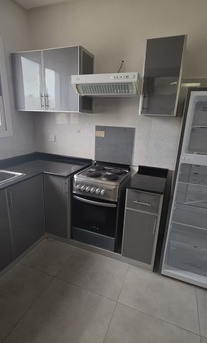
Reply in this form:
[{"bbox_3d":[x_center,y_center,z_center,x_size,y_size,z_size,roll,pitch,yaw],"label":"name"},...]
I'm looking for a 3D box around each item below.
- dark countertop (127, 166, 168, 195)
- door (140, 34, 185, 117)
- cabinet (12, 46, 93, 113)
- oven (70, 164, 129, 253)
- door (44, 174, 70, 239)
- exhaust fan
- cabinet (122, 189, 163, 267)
[{"bbox_3d":[0.466,0.072,1.753,0.329,0.103,0.565,8,17,19],"label":"dark countertop"},{"bbox_3d":[0.554,-0.828,1.609,0.309,0.603,0.330,8,17,19],"label":"door"},{"bbox_3d":[-0.578,-1.000,2.003,0.852,0.601,0.330,8,17,19],"label":"cabinet"},{"bbox_3d":[-0.012,0.404,2.025,0.503,0.815,0.540,8,17,19],"label":"oven"},{"bbox_3d":[-0.517,0.406,1.941,0.329,0.749,0.025,8,17,20],"label":"door"},{"bbox_3d":[0.083,-0.808,1.695,0.599,0.142,0.515,8,17,19],"label":"exhaust fan"},{"bbox_3d":[0.451,0.477,1.879,0.324,0.748,0.543,8,17,19],"label":"cabinet"}]

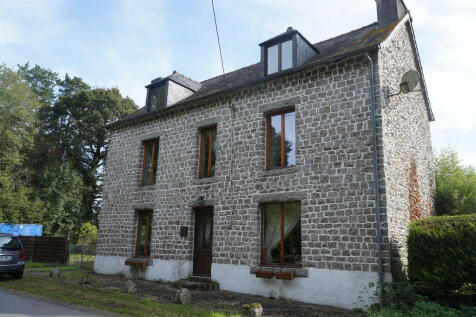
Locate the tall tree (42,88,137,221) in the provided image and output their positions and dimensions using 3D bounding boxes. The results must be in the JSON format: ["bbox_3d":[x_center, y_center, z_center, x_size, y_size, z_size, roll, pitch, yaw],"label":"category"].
[{"bbox_3d":[-12.872,0.877,31.253,8.400,15.111,8.400,1,-13,0],"label":"tall tree"}]

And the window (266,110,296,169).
[{"bbox_3d":[1.348,-0.556,10.808,1.052,1.800,0.130,-8,-16,35],"label":"window"}]

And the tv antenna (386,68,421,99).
[{"bbox_3d":[4.398,-1.987,9.455,0.620,0.740,0.620,6,-14,-18],"label":"tv antenna"}]

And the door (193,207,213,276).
[{"bbox_3d":[-1.092,2.741,11.805,0.922,2.222,0.120,-8,-16,35],"label":"door"}]

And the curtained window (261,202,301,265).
[{"bbox_3d":[1.252,2.152,10.193,1.407,1.777,0.130,-8,-16,35],"label":"curtained window"}]

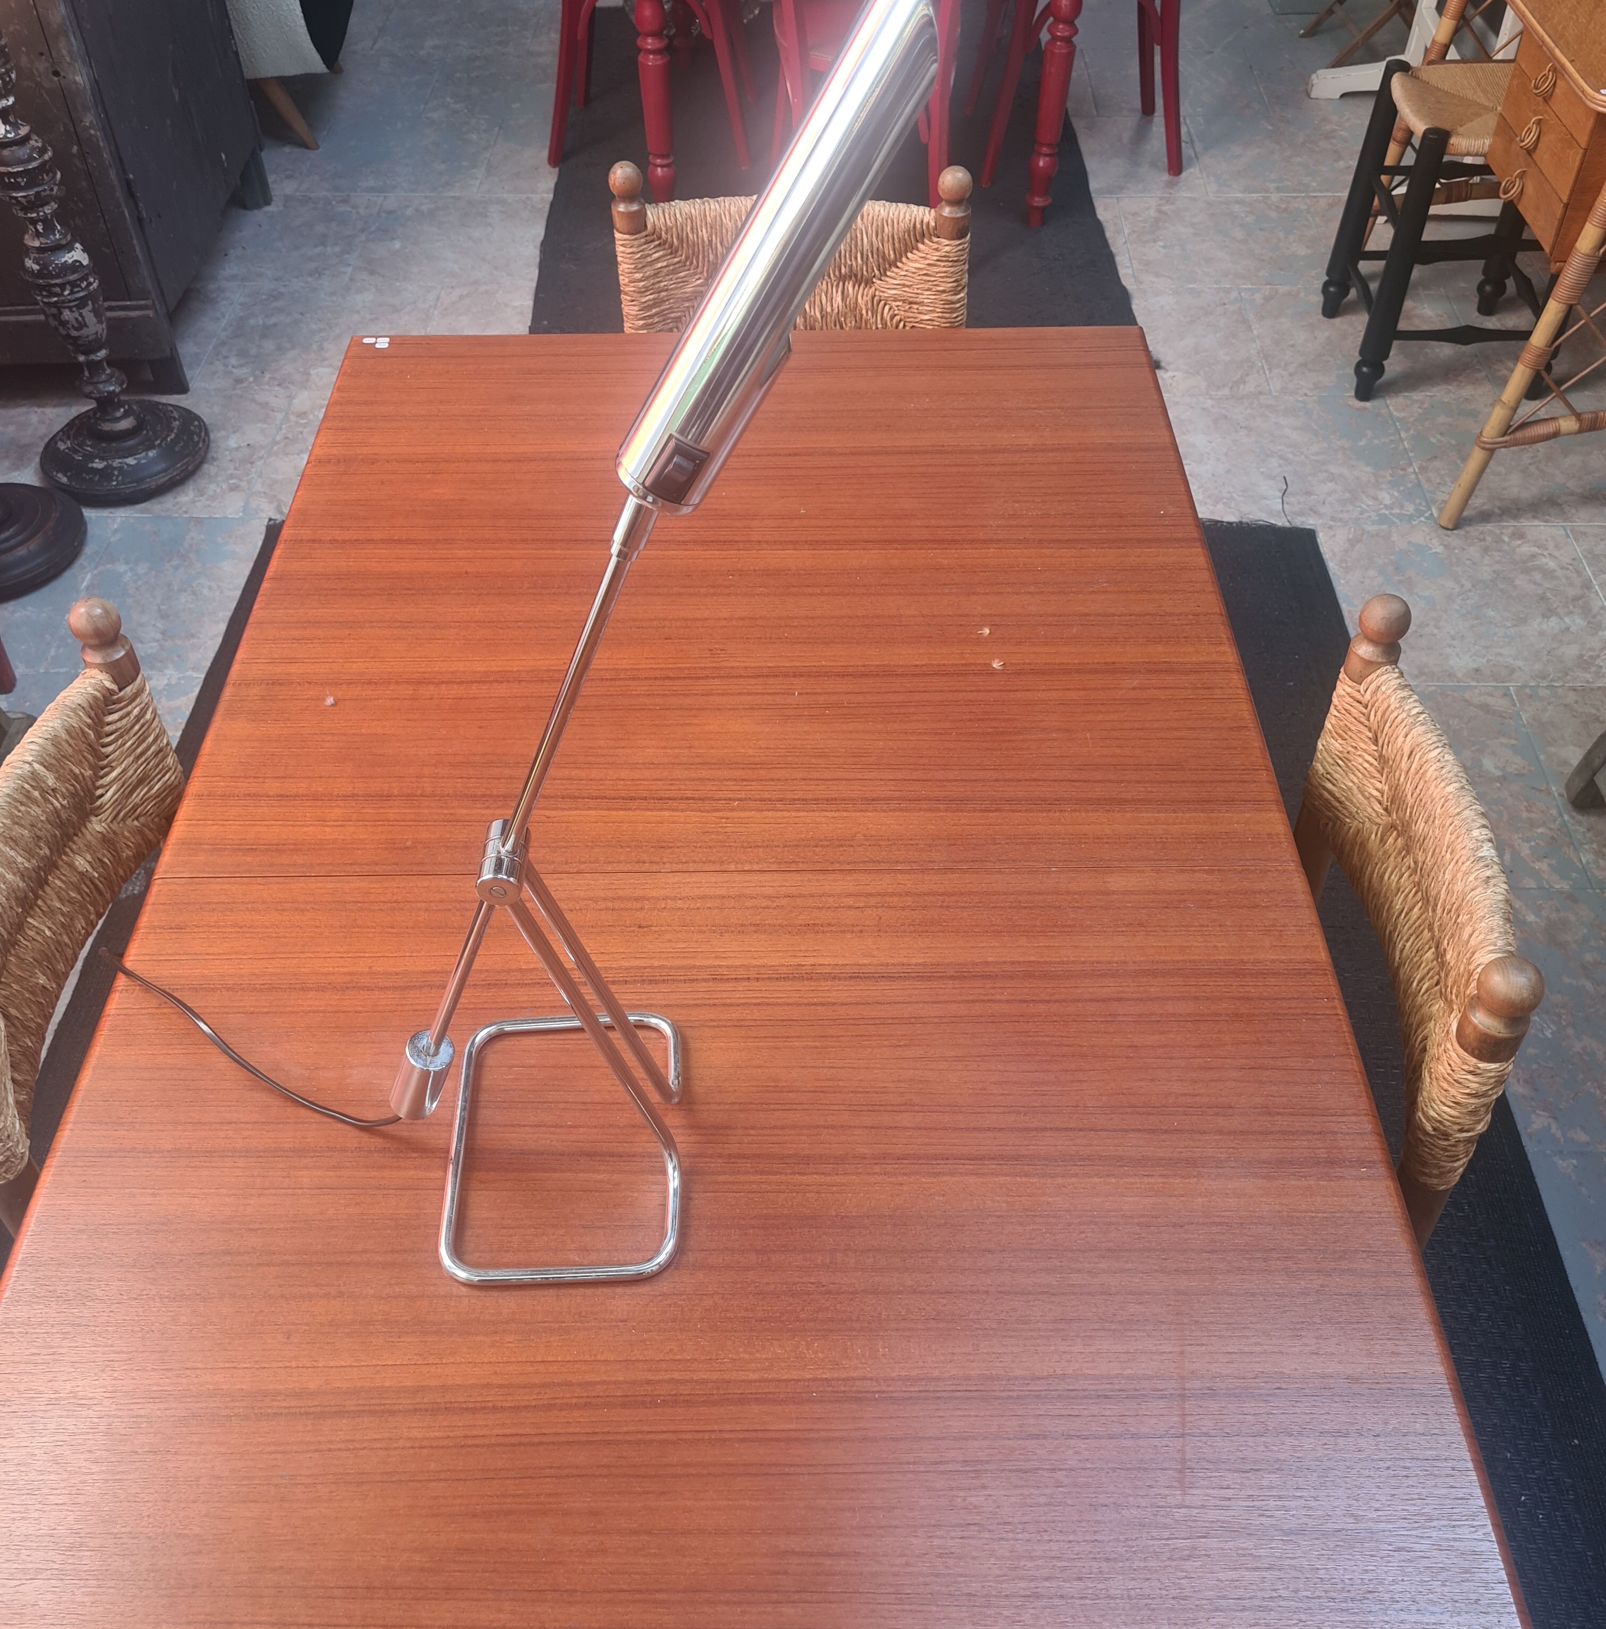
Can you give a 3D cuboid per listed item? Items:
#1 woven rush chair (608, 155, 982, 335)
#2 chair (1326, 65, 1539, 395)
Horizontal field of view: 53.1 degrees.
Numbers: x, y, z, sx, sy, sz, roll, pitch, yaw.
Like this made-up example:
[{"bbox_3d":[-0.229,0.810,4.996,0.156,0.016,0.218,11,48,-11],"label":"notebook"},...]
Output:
[{"bbox_3d":[-0.017,-0.412,2.199,0.480,0.800,0.490,1,47,1],"label":"woven rush chair"},{"bbox_3d":[1.246,-1.098,3.034,0.375,0.510,0.370,1,47,1],"label":"chair"}]

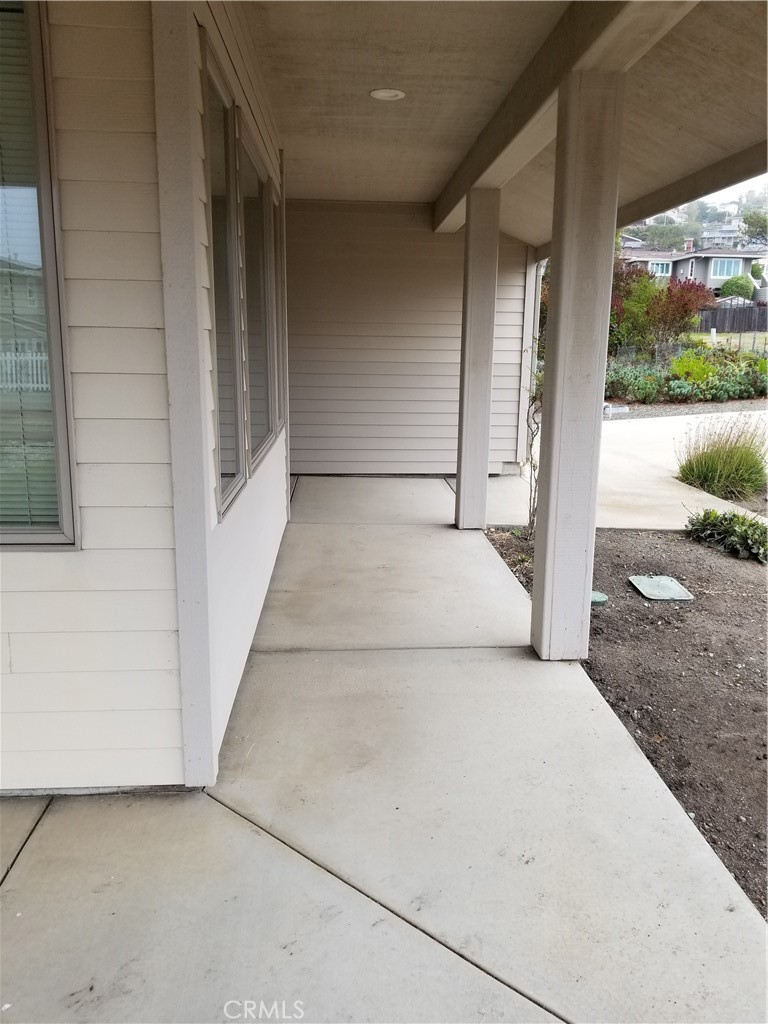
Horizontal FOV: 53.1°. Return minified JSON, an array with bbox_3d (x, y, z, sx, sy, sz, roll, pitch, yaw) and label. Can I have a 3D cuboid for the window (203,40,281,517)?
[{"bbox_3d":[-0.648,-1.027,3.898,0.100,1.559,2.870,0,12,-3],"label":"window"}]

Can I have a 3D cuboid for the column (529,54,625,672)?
[{"bbox_3d":[0.815,-0.535,3.293,0.203,2.408,0.200,0,12,-3],"label":"column"}]

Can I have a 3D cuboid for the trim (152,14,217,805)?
[{"bbox_3d":[-0.569,-0.385,2.204,0.097,2.553,0.103,0,12,-3],"label":"trim"}]

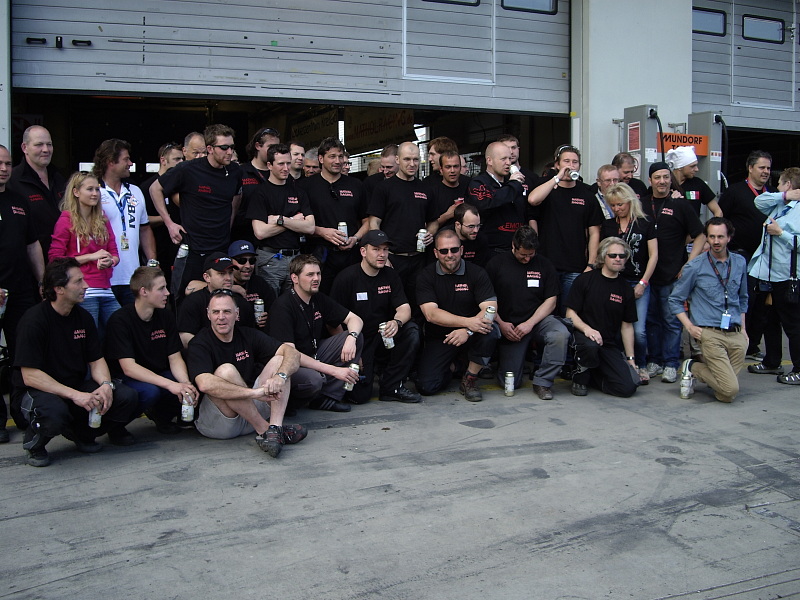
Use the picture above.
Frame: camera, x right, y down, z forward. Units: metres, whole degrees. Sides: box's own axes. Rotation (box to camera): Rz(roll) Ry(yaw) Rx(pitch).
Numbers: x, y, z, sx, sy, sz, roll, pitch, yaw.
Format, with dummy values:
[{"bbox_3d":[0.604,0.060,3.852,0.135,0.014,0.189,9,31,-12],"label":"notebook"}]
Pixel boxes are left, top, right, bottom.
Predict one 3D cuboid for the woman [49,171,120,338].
[{"bbox_3d":[-1.970,-0.015,5.500,0.430,1.580,0.340,-5,7,-42],"label":"woman"}]

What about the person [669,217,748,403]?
[{"bbox_3d":[2.277,0.040,6.460,0.600,1.280,0.680,-1,5,-10],"label":"person"}]

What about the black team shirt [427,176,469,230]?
[{"bbox_3d":[0.399,-0.639,6.800,0.500,0.670,0.290,-1,5,-8],"label":"black team shirt"}]

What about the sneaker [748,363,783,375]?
[{"bbox_3d":[3.038,0.551,7.280,0.295,0.110,0.110,0,5,-2],"label":"sneaker"}]

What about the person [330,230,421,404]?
[{"bbox_3d":[-0.180,0.086,6.450,0.640,1.200,0.760,-2,6,-18],"label":"person"}]

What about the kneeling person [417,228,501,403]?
[{"bbox_3d":[0.414,0.088,6.220,0.590,1.170,0.760,-1,5,-8],"label":"kneeling person"}]

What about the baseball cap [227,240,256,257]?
[{"bbox_3d":[-1.040,-0.336,5.780,0.175,0.130,0.260,-3,6,-27],"label":"baseball cap"}]

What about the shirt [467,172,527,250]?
[{"bbox_3d":[0.746,-0.676,6.750,0.480,0.620,0.360,-4,7,-36],"label":"shirt"}]

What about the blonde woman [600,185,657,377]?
[{"bbox_3d":[1.778,-0.128,6.820,0.500,1.600,0.400,2,6,21],"label":"blonde woman"}]

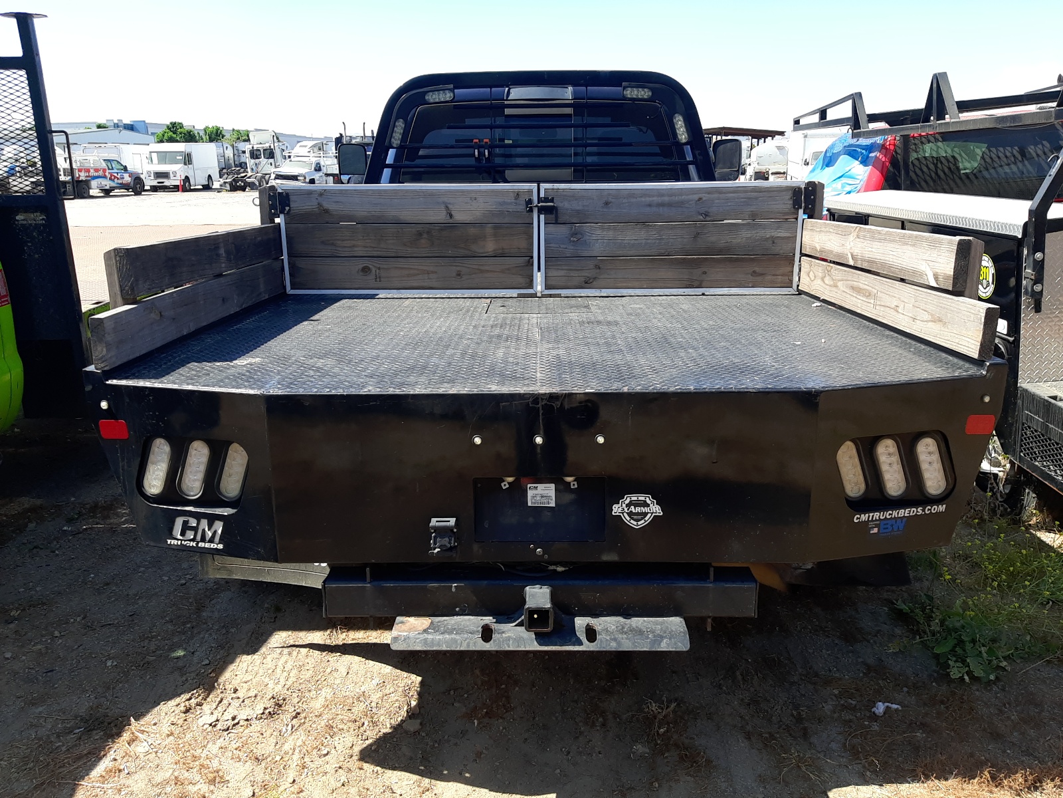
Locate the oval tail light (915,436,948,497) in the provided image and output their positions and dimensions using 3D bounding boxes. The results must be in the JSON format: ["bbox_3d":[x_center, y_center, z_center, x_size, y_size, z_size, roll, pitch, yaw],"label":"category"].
[{"bbox_3d":[1.047,0.174,2.106,0.055,0.167,0.034,-18,17,-3],"label":"oval tail light"}]

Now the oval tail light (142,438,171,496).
[{"bbox_3d":[-0.996,0.177,2.139,0.059,0.166,0.034,18,17,5],"label":"oval tail light"}]

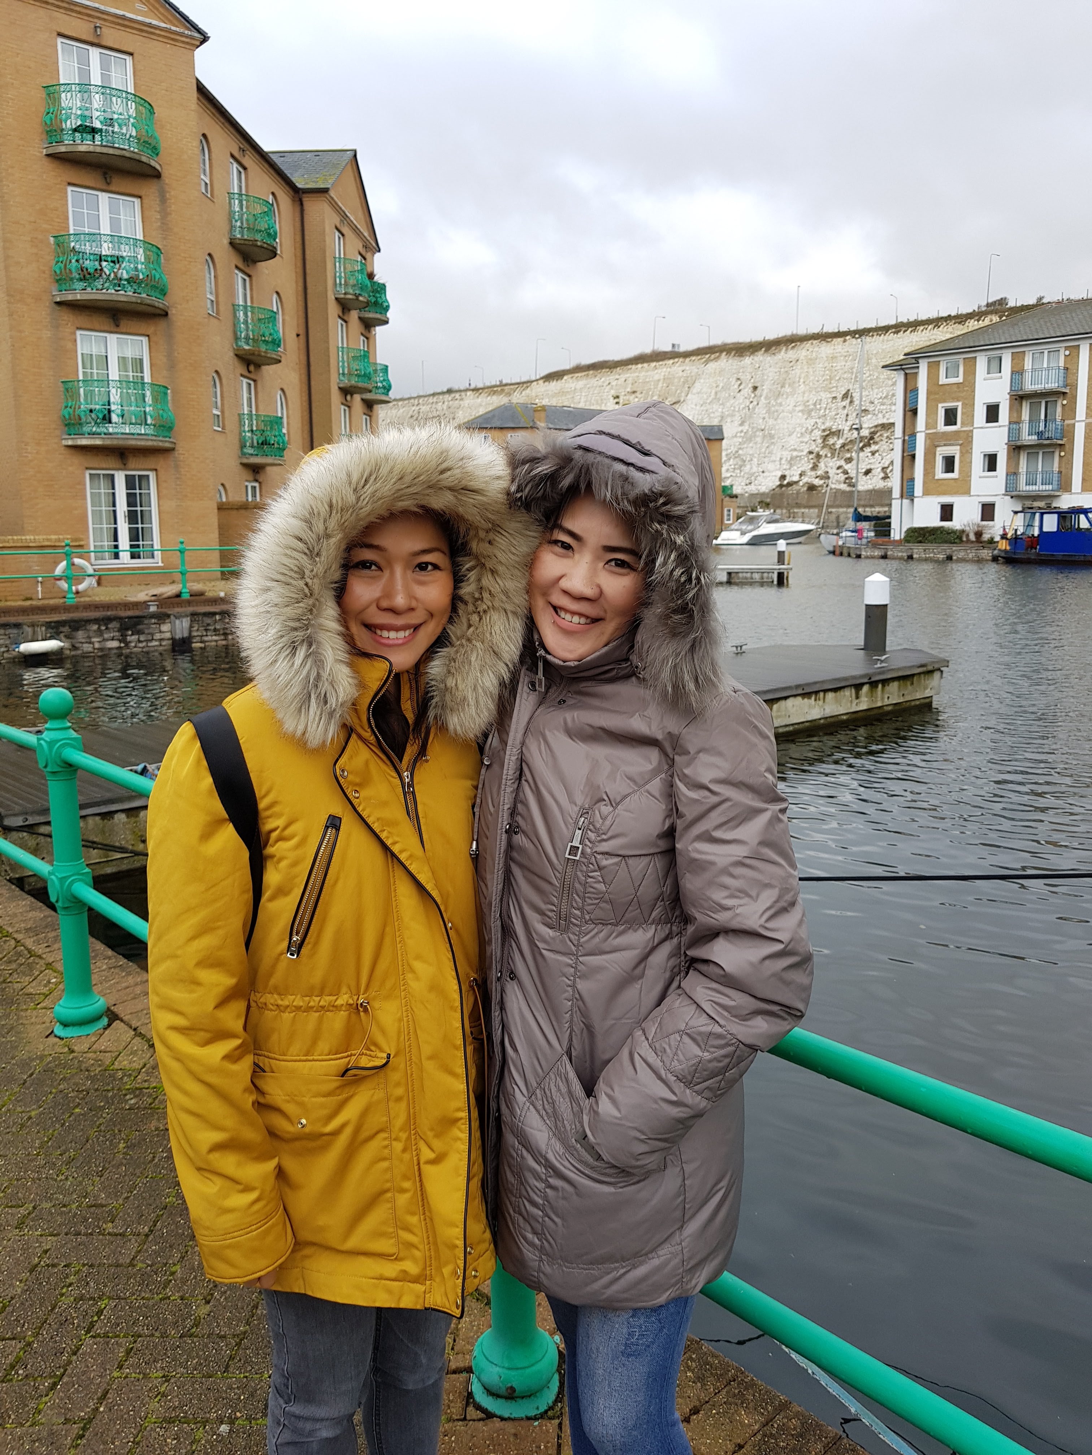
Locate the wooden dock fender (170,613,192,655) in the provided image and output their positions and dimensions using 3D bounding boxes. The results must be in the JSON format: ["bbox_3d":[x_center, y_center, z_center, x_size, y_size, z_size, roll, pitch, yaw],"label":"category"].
[{"bbox_3d":[-6.609,-1.681,19.734,0.290,0.690,0.250,-11,15,-43],"label":"wooden dock fender"}]

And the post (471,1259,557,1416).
[{"bbox_3d":[-0.060,0.680,1.850,0.157,1.070,0.157,-11,15,-42],"label":"post"}]

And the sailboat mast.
[{"bbox_3d":[18.592,-17.476,64.958,0.200,10.920,0.160,-3,11,-11],"label":"sailboat mast"}]

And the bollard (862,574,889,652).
[{"bbox_3d":[4.748,-1.659,15.693,0.350,1.120,0.350,-1,11,0],"label":"bollard"}]

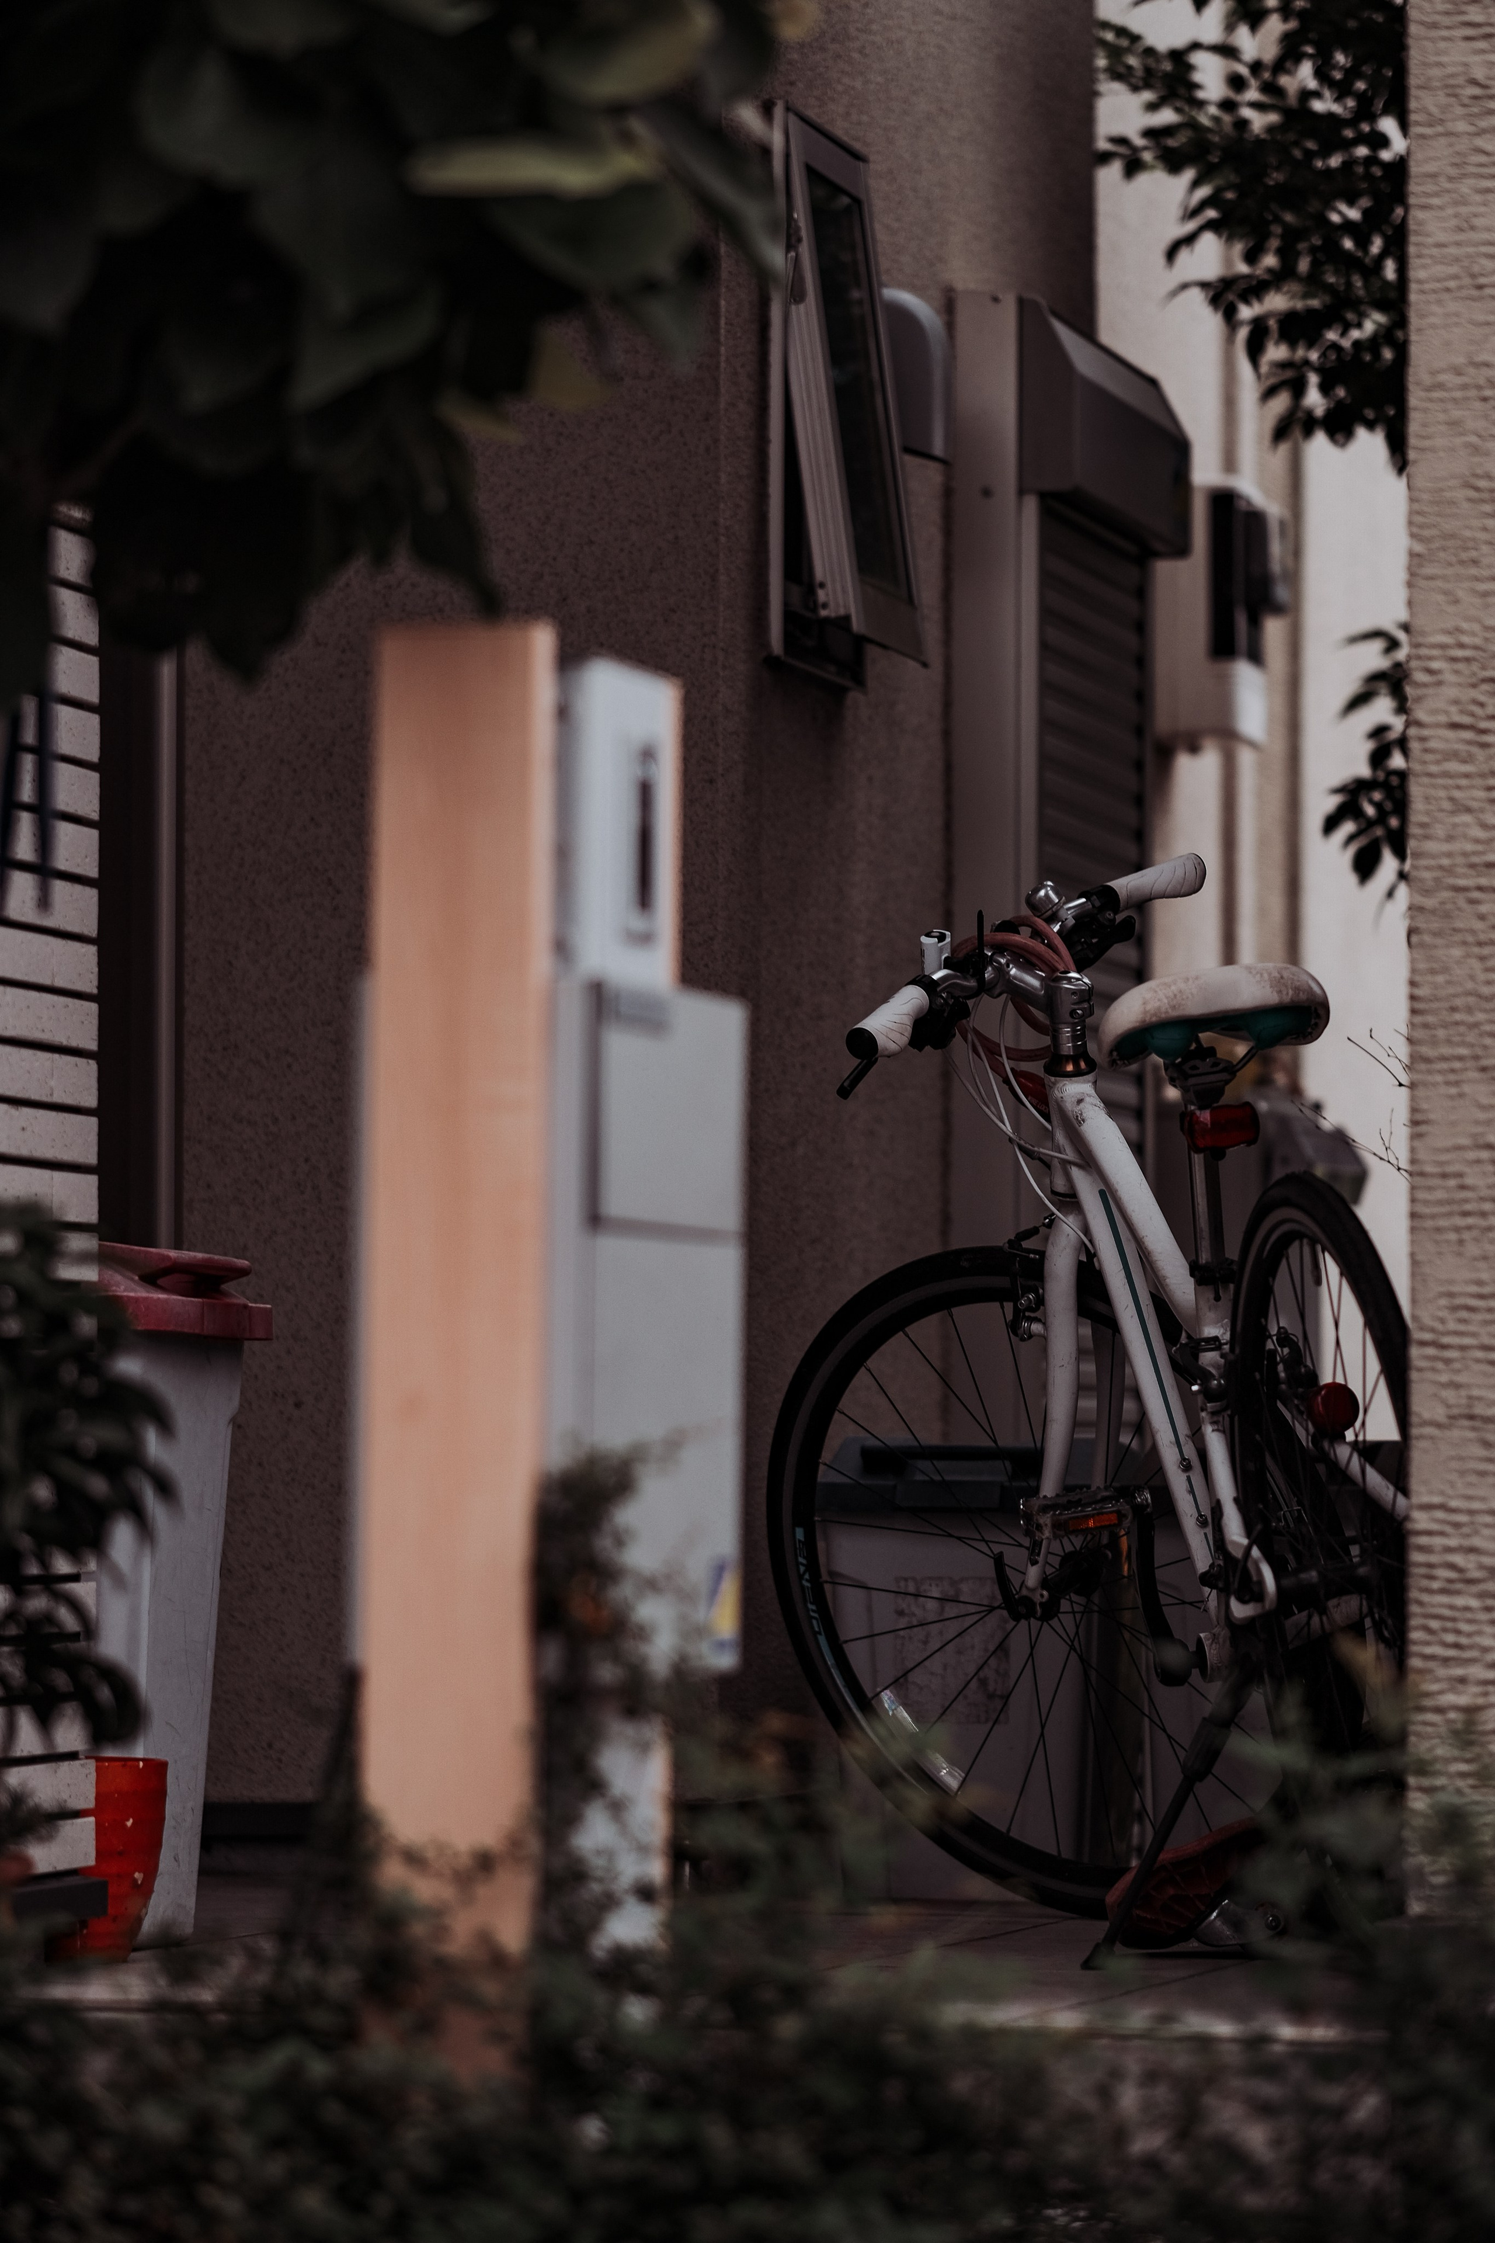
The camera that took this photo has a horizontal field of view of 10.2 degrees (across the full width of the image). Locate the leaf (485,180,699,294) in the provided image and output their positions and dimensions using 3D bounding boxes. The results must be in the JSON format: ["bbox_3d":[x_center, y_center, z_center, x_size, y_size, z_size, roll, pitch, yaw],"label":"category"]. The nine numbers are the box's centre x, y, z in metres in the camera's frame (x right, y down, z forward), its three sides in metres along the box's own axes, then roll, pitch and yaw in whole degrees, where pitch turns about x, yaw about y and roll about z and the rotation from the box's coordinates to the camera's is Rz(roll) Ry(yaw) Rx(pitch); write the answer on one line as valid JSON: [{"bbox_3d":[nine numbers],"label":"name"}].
[{"bbox_3d":[-0.079,-0.452,4.250,0.108,0.066,0.060,0,-3,0],"label":"leaf"}]

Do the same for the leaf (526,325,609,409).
[{"bbox_3d":[-0.095,-0.396,4.400,0.044,0.044,0.040,0,-3,0],"label":"leaf"}]

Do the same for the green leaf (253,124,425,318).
[{"bbox_3d":[-0.206,-0.455,4.250,0.087,0.098,0.055,0,-3,0],"label":"green leaf"}]

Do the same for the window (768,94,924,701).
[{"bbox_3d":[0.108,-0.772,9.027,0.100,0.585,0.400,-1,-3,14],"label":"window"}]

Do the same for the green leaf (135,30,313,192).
[{"bbox_3d":[-0.267,-0.516,4.300,0.092,0.079,0.055,0,-3,0],"label":"green leaf"}]

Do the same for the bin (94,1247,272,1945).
[{"bbox_3d":[-0.683,0.422,7.660,0.420,0.640,0.455,0,-3,8],"label":"bin"}]

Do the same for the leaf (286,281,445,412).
[{"bbox_3d":[-0.195,-0.397,4.300,0.079,0.065,0.055,0,-3,0],"label":"leaf"}]

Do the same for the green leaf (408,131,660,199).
[{"bbox_3d":[-0.107,-0.478,4.200,0.126,0.034,0.065,0,-3,0],"label":"green leaf"}]

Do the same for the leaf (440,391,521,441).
[{"bbox_3d":[-0.138,-0.365,4.350,0.043,0.026,0.040,0,-3,0],"label":"leaf"}]

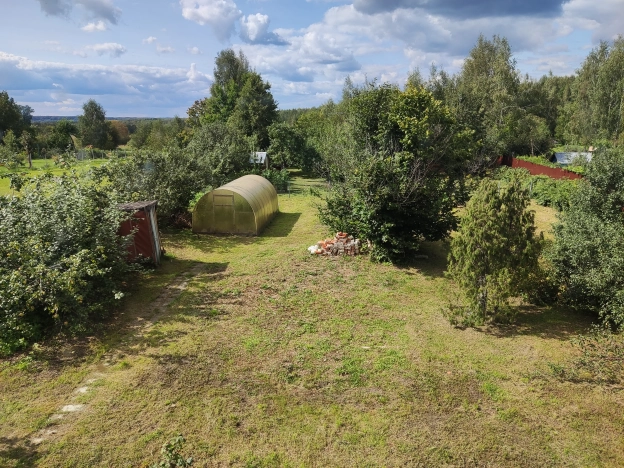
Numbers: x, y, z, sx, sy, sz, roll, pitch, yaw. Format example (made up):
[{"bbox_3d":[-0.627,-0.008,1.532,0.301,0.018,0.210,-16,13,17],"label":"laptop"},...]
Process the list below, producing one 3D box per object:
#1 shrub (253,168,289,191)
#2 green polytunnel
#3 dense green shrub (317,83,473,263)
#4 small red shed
[{"bbox_3d":[-3.067,-4.038,33.247,2.800,1.750,2.000,1,14,0],"label":"shrub"},{"bbox_3d":[-3.686,-1.721,23.164,3.000,2.100,5.900,2,14,5],"label":"green polytunnel"},{"bbox_3d":[3.199,-2.312,17.326,5.800,6.300,5.200,2,14,6],"label":"dense green shrub"},{"bbox_3d":[-6.199,-0.081,16.272,1.300,2.200,1.250,-1,14,-7],"label":"small red shed"}]

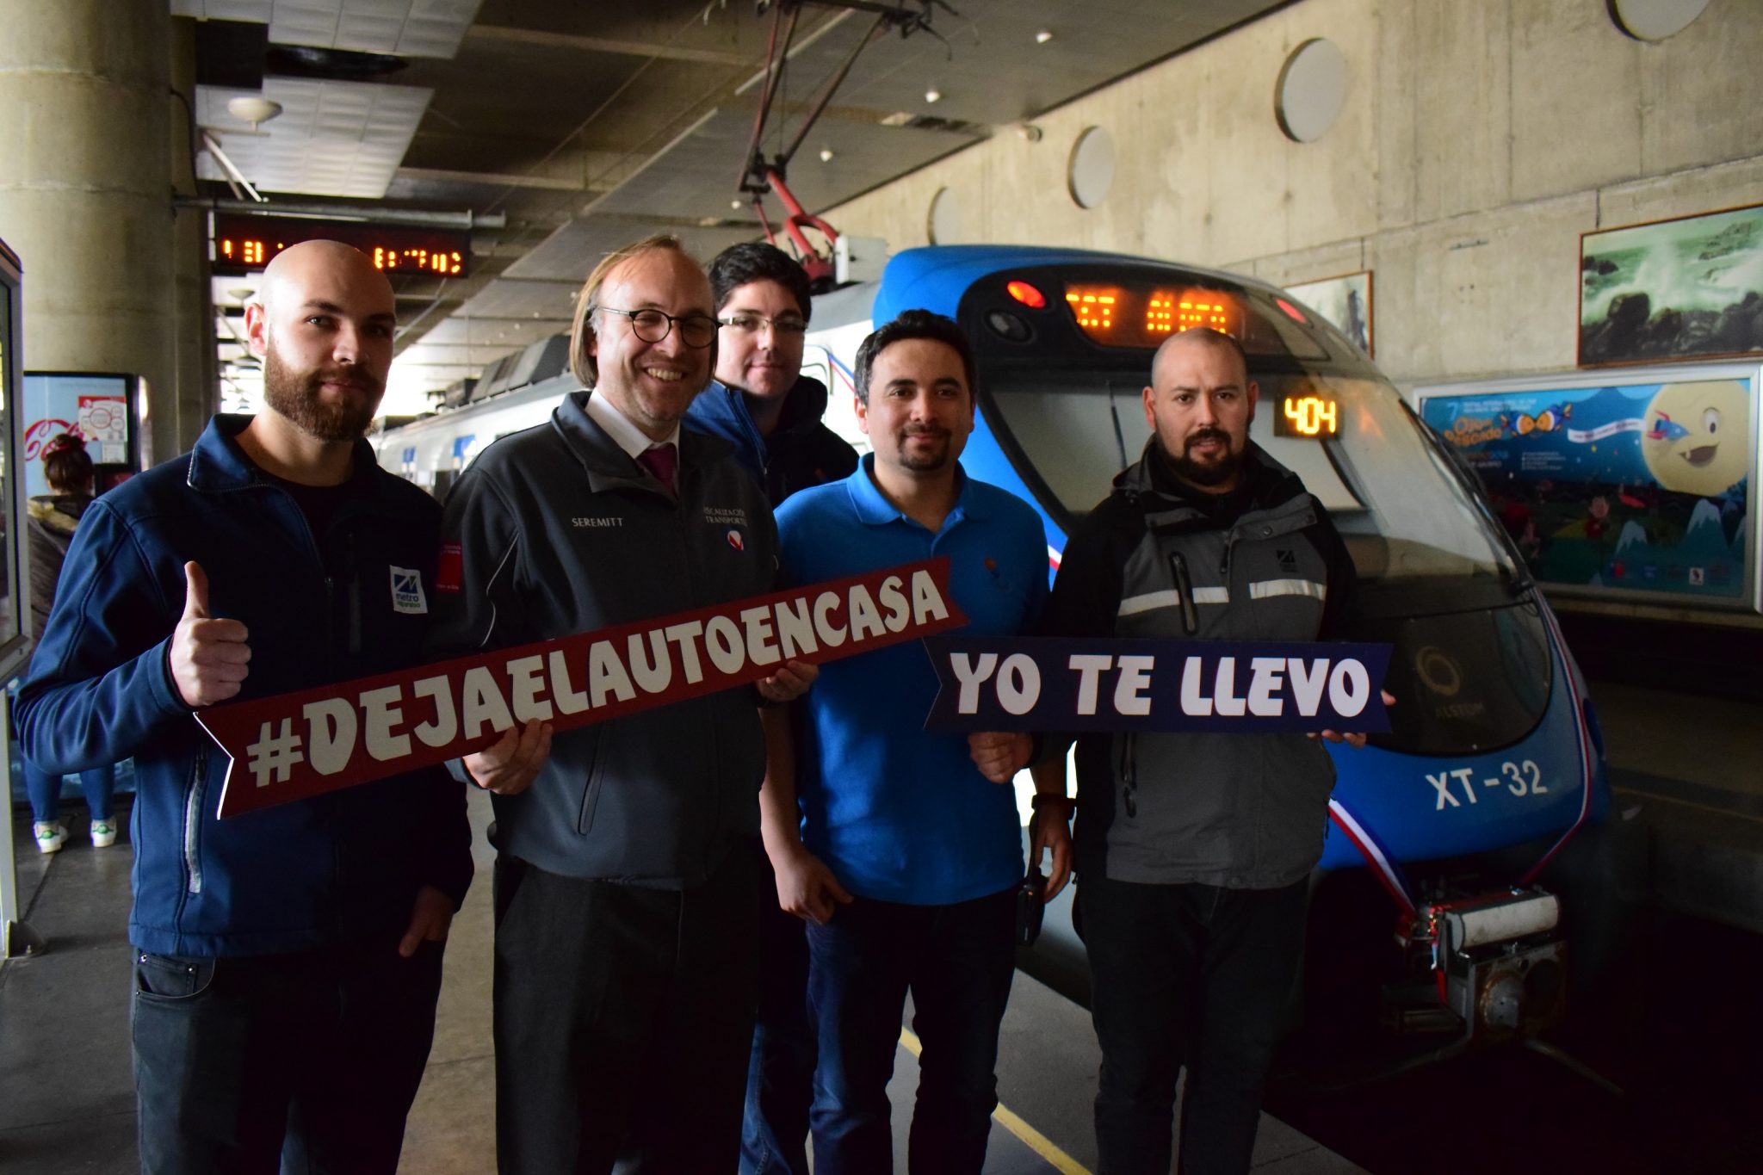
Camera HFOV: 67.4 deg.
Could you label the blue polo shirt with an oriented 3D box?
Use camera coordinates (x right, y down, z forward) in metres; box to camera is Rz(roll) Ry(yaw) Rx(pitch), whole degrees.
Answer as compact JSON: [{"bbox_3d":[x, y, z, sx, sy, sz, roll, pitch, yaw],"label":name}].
[{"bbox_3d":[0.040,0.140,2.060,0.460,0.700,0.290,-2,4,-11],"label":"blue polo shirt"}]

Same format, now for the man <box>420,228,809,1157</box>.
[{"bbox_3d":[-0.316,0.390,1.800,0.550,1.740,0.480,-4,5,-35],"label":"man"}]

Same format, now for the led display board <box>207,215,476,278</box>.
[{"bbox_3d":[-2.929,-1.859,7.237,1.285,0.294,0.160,-3,5,-26],"label":"led display board"}]

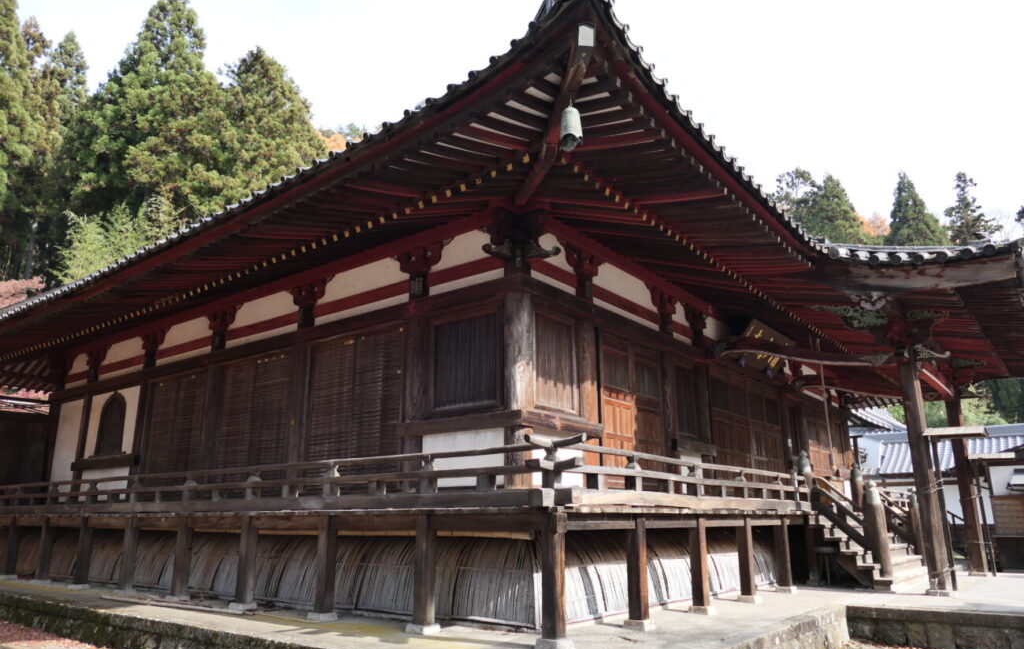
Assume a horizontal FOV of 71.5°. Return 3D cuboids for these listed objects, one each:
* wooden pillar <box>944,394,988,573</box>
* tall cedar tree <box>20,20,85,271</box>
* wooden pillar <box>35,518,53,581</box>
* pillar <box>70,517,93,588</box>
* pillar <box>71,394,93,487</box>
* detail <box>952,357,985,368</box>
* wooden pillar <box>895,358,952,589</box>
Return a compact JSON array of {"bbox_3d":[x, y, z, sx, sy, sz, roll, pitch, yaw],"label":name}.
[{"bbox_3d":[10.420,3.605,16.411,0.310,3.950,0.310,-12,-19,36],"label":"wooden pillar"},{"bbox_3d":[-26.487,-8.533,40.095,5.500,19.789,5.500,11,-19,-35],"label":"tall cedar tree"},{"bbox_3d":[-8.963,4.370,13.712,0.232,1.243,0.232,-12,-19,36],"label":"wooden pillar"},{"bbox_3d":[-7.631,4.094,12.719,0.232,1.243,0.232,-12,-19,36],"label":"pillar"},{"bbox_3d":[-10.451,3.074,17.240,0.280,2.750,0.280,-12,-19,36],"label":"pillar"},{"bbox_3d":[10.732,0.893,16.708,0.633,0.226,0.192,-12,-19,36],"label":"detail"},{"bbox_3d":[6.566,2.302,11.356,0.240,3.730,0.240,-12,-19,37],"label":"wooden pillar"}]

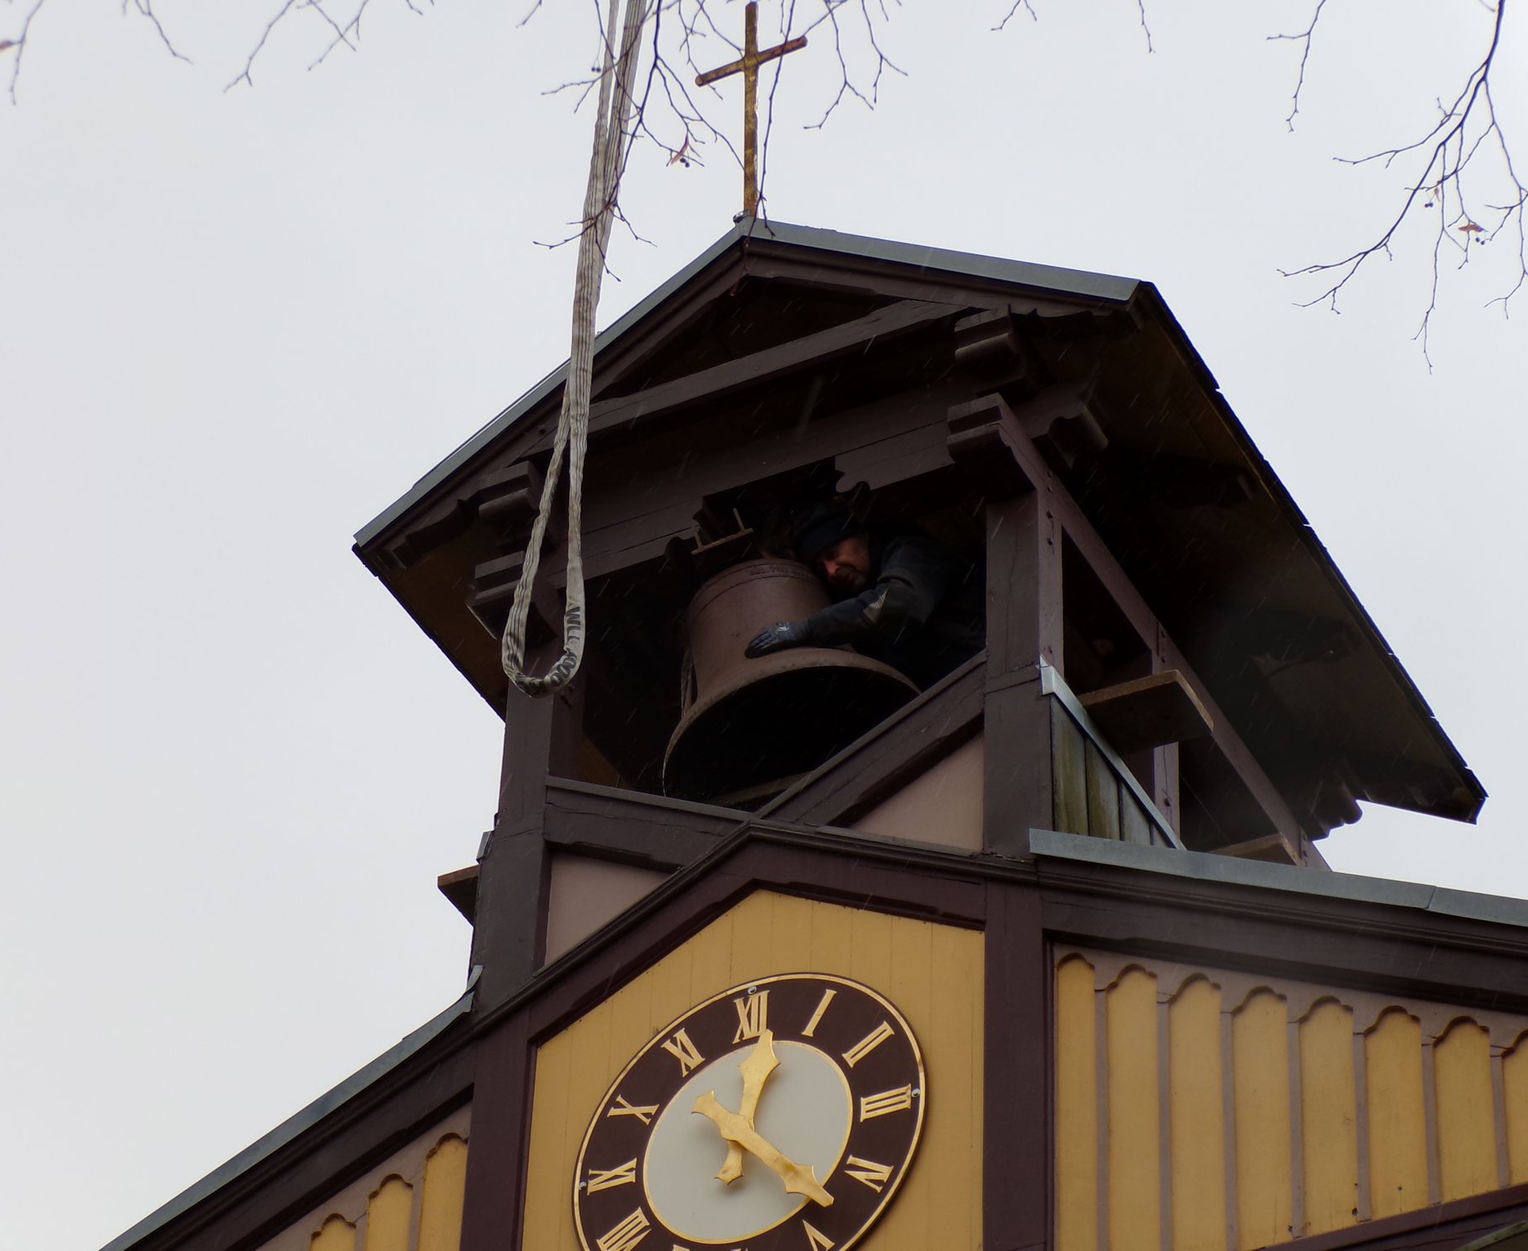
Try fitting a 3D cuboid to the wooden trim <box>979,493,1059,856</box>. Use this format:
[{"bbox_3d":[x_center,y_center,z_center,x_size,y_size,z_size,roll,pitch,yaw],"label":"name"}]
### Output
[{"bbox_3d":[0.705,0.160,12.805,0.179,1.228,0.167,-16,-41,22],"label":"wooden trim"}]

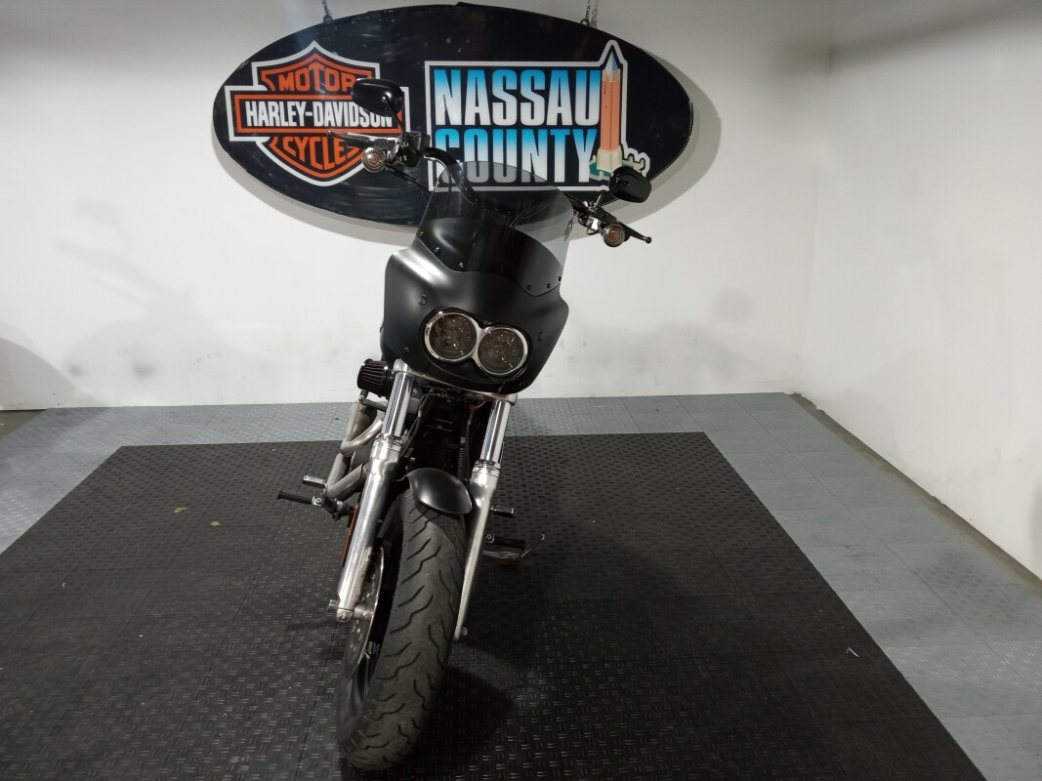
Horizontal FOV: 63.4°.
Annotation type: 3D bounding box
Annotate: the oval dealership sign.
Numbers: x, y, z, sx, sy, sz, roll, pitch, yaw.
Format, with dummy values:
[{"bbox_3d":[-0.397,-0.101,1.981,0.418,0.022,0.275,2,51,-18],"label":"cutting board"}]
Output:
[{"bbox_3d":[-0.309,-1.311,4.100,2.316,1.028,0.060,-1,17,-3],"label":"oval dealership sign"}]

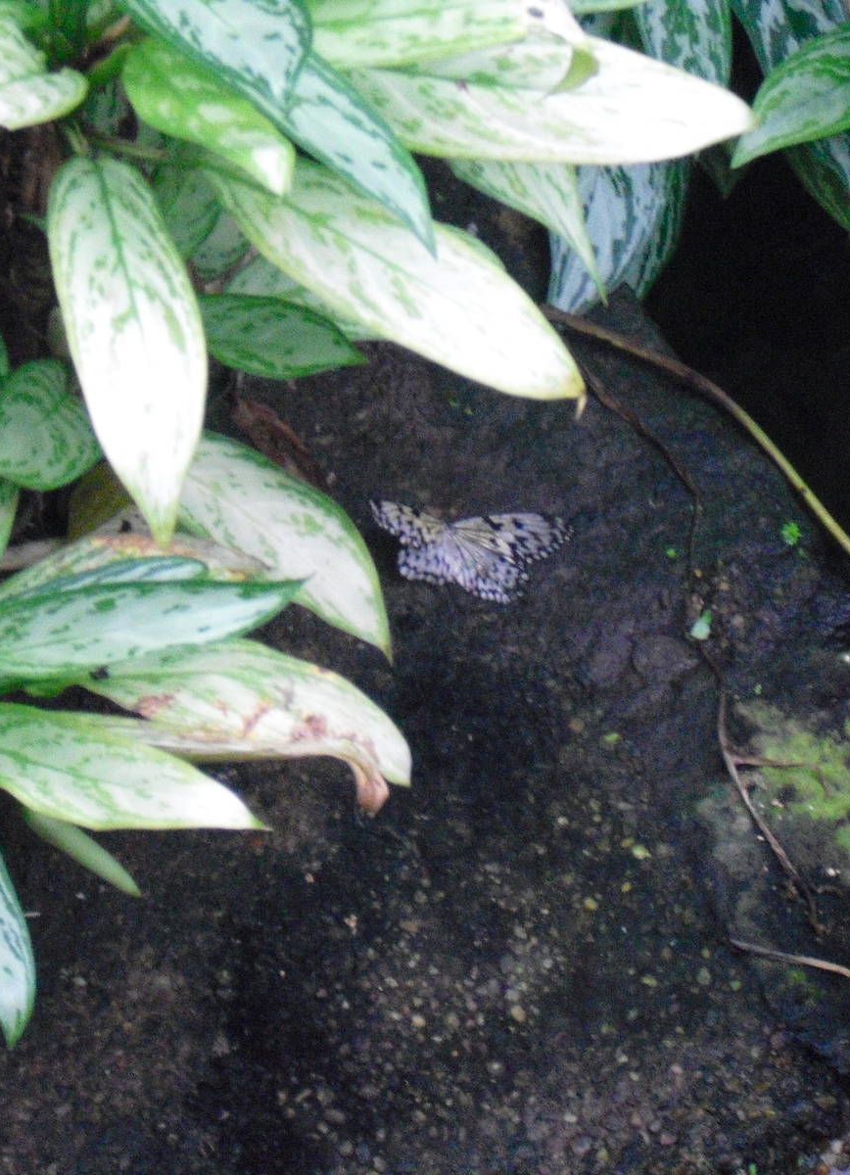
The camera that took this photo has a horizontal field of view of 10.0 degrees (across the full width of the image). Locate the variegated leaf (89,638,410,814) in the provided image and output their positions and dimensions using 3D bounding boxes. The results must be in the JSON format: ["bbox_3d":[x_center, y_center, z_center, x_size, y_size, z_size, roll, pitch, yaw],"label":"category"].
[{"bbox_3d":[-0.093,0.068,2.420,0.178,0.040,0.075,16,57,-6],"label":"variegated leaf"}]

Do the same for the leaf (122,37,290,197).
[{"bbox_3d":[-0.113,-0.248,2.540,0.118,0.025,0.045,40,74,-6],"label":"leaf"}]

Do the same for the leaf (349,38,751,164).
[{"bbox_3d":[0.061,-0.252,2.500,0.222,0.035,0.078,9,60,-2],"label":"leaf"}]

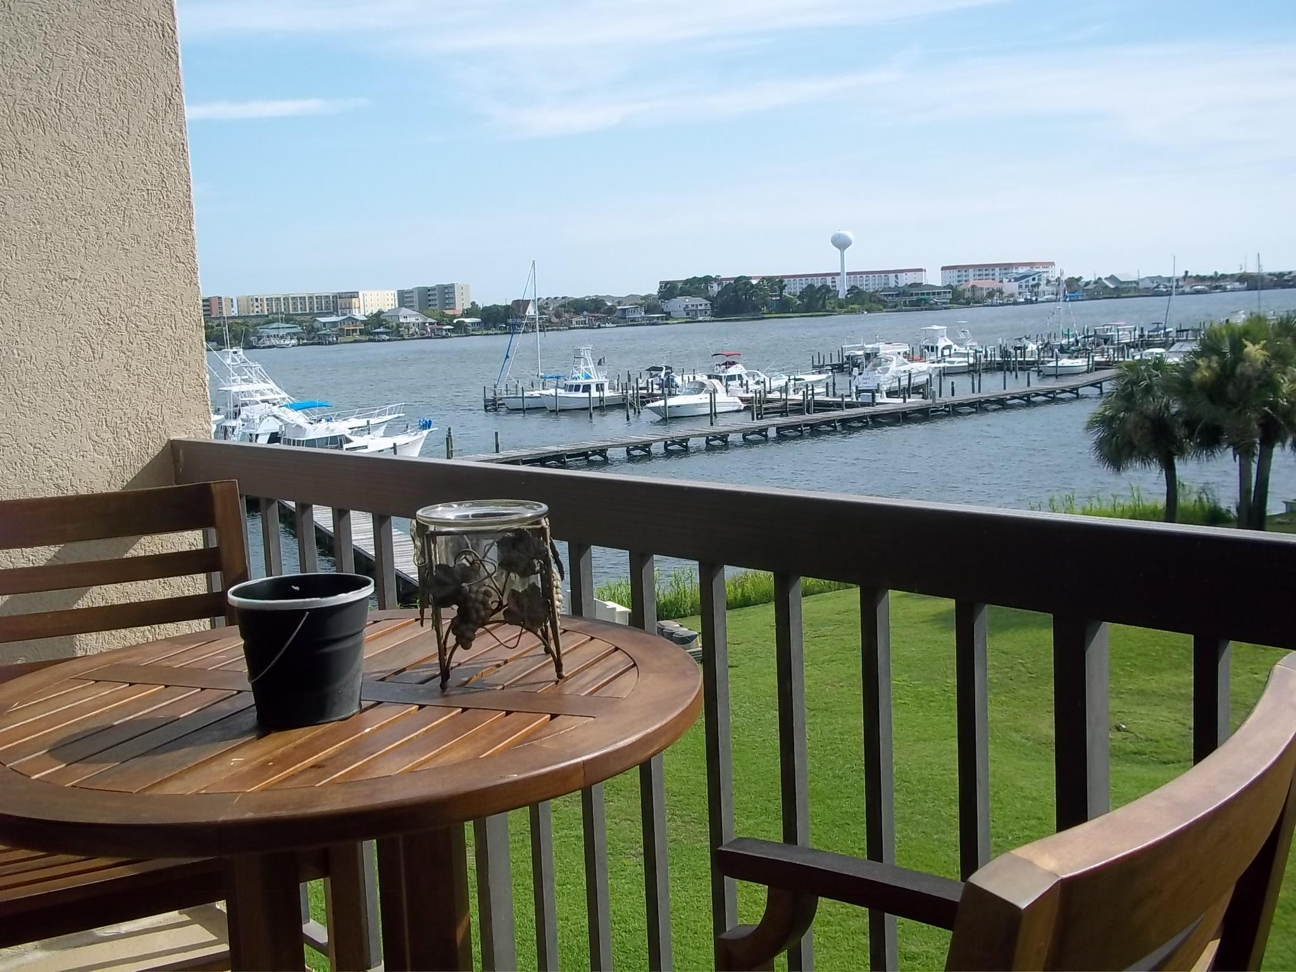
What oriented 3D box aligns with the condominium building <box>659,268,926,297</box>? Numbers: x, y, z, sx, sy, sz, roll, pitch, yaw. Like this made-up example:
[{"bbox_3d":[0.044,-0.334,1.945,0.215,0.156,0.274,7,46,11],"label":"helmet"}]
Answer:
[{"bbox_3d":[91.275,-123.624,849.687,168.000,18.500,20.000,-3,8,-1],"label":"condominium building"}]

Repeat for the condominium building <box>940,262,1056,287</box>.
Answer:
[{"bbox_3d":[189.692,-111.342,730.877,61.000,17.500,18.000,-4,8,-12],"label":"condominium building"}]

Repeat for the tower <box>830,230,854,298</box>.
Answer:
[{"bbox_3d":[105.649,-118.787,731.358,12.100,40.700,12.100,-3,8,0],"label":"tower"}]

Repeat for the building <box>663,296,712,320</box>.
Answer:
[{"bbox_3d":[14.565,-64.697,490.858,13.500,8.600,11.000,-10,10,-42],"label":"building"}]

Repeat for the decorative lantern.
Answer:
[{"bbox_3d":[-0.239,0.158,2.018,0.208,0.242,0.205,-4,8,-12],"label":"decorative lantern"}]

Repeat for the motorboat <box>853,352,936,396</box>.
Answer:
[{"bbox_3d":[19.913,-9.303,108.861,8.500,3.200,2.800,-10,11,-44],"label":"motorboat"}]

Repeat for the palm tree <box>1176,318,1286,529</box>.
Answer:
[{"bbox_3d":[15.473,-1.419,35.729,2.900,5.800,2.900,1,8,23],"label":"palm tree"}]

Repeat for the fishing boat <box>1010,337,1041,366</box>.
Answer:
[{"bbox_3d":[38.570,-13.669,137.653,2.400,2.900,5.800,3,10,38],"label":"fishing boat"}]

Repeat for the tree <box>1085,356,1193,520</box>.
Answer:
[{"bbox_3d":[13.472,-0.963,36.787,3.000,4.900,3.000,0,8,20],"label":"tree"}]

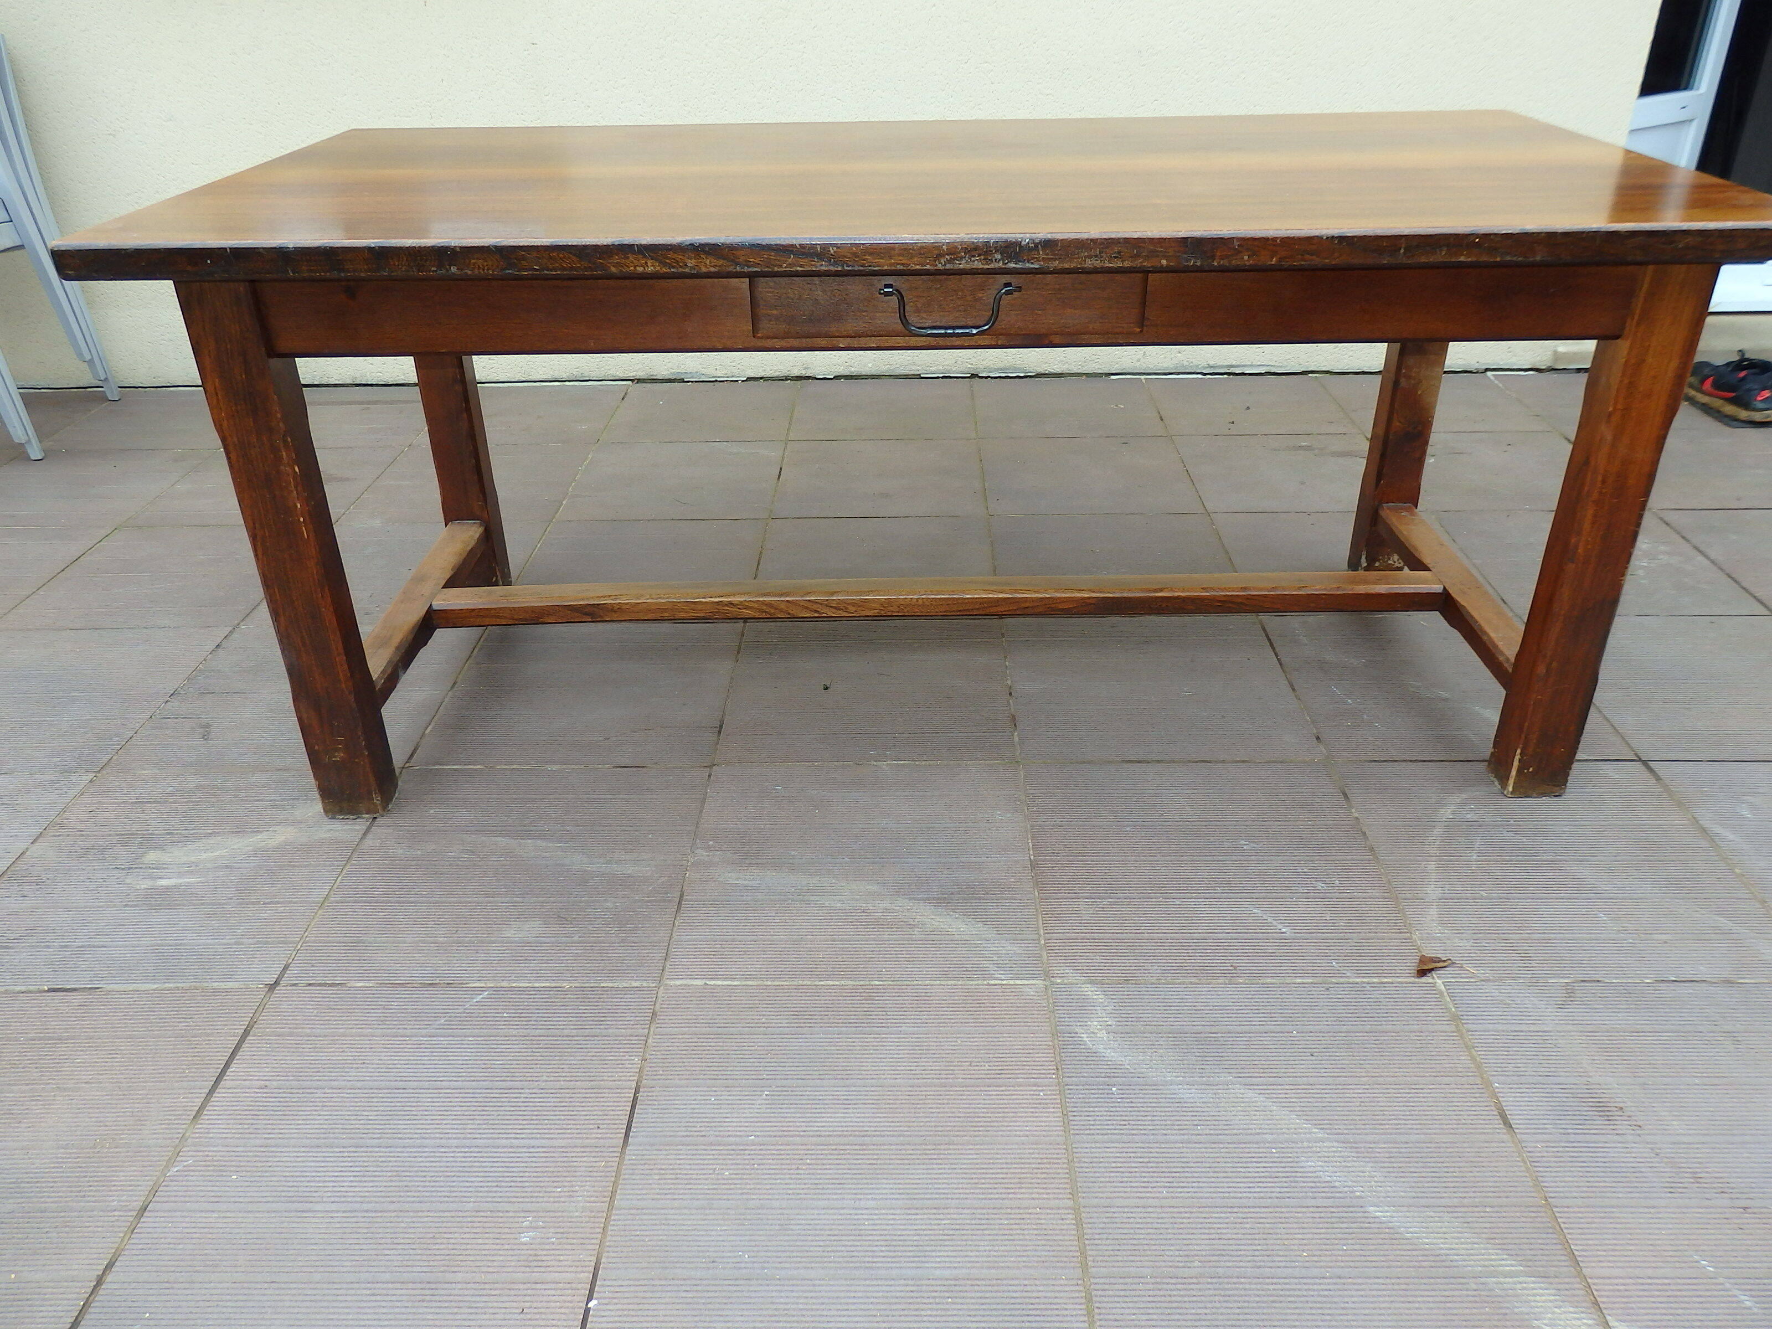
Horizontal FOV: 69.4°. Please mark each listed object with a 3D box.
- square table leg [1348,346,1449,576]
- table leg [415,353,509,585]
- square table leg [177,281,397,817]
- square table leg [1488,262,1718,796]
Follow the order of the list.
[{"bbox_3d":[0.853,-0.458,2.082,0.077,0.713,0.068,-1,30,1],"label":"square table leg"},{"bbox_3d":[-0.711,-0.439,2.094,0.077,0.713,0.068,-1,30,1],"label":"table leg"},{"bbox_3d":[-0.711,-0.128,1.552,0.077,0.713,0.068,-1,30,1],"label":"square table leg"},{"bbox_3d":[0.851,-0.146,1.541,0.077,0.713,0.068,-1,30,1],"label":"square table leg"}]

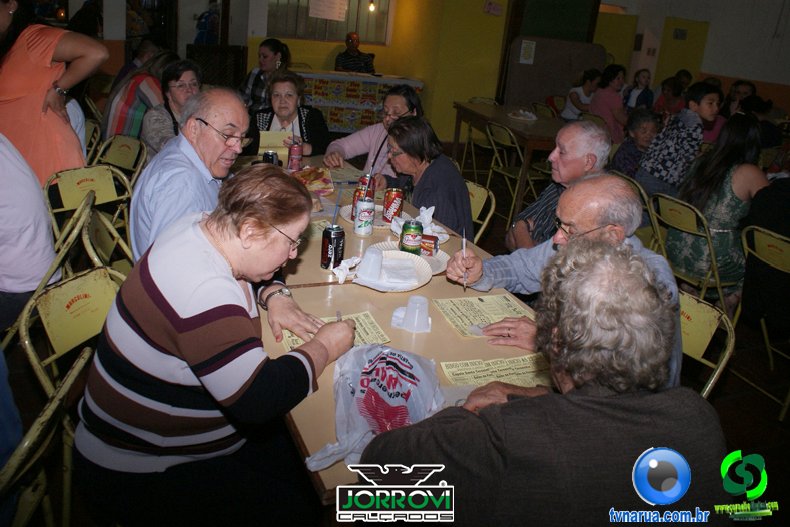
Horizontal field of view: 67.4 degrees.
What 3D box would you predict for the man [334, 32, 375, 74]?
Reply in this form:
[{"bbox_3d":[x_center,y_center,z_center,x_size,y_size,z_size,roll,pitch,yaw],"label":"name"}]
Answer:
[{"bbox_3d":[-0.519,-2.029,7.066,0.500,1.360,0.600,4,22,-3],"label":"man"}]

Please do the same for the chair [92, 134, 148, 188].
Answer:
[{"bbox_3d":[-1.644,-0.272,3.231,0.400,0.790,0.460,18,25,32],"label":"chair"}]

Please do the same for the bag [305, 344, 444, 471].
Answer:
[{"bbox_3d":[-0.019,0.234,1.090,0.230,0.090,0.310,5,21,0],"label":"bag"}]

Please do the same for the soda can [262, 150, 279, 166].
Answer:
[{"bbox_3d":[-0.547,-0.427,2.616,0.066,0.122,0.066,6,21,-2],"label":"soda can"}]

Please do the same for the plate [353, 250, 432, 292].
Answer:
[{"bbox_3d":[-0.002,0.022,1.726,0.235,0.030,0.240,5,27,-3],"label":"plate"}]

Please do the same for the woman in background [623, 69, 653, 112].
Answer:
[{"bbox_3d":[2.403,-1.333,6.163,0.440,1.280,0.600,10,22,14],"label":"woman in background"}]

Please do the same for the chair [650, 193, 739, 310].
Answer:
[{"bbox_3d":[1.531,0.048,3.054,0.460,0.790,0.400,-4,23,-22],"label":"chair"}]

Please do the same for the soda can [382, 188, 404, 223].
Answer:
[{"bbox_3d":[-0.004,-0.213,2.200,0.066,0.122,0.066,7,21,0],"label":"soda can"}]

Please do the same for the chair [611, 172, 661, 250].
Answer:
[{"bbox_3d":[1.446,-0.152,3.558,0.460,0.790,0.400,-5,23,-23],"label":"chair"}]

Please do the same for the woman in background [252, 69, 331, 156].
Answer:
[{"bbox_3d":[-0.563,-0.484,3.407,0.520,1.170,0.650,-1,22,-13],"label":"woman in background"}]

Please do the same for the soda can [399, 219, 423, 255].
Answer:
[{"bbox_3d":[0.057,-0.079,1.885,0.066,0.122,0.066,5,21,0],"label":"soda can"}]

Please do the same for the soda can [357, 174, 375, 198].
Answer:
[{"bbox_3d":[-0.113,-0.293,2.397,0.066,0.122,0.066,6,21,-2],"label":"soda can"}]

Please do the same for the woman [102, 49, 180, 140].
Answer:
[{"bbox_3d":[-1.554,-0.763,3.930,0.640,1.220,0.460,-4,23,-22],"label":"woman"}]

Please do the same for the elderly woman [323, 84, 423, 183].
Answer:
[{"bbox_3d":[-0.133,-0.343,3.137,0.650,1.170,0.520,-8,25,-29],"label":"elderly woman"}]

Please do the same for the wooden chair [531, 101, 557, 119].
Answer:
[{"bbox_3d":[1.906,-1.549,7.348,0.460,0.785,0.410,-5,24,-28],"label":"wooden chair"}]

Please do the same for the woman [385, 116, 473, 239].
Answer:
[{"bbox_3d":[0.024,-0.053,2.504,0.630,1.120,0.500,-5,24,-24],"label":"woman"}]

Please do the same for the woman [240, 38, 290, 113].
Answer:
[{"bbox_3d":[-0.993,-1.004,4.473,0.620,1.290,0.500,-6,24,-26],"label":"woman"}]

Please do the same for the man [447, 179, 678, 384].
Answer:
[{"bbox_3d":[0.438,0.288,1.712,0.680,1.130,0.540,-2,23,-17],"label":"man"}]

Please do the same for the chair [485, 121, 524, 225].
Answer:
[{"bbox_3d":[1.040,-0.701,4.787,0.480,0.800,0.430,-3,23,-18],"label":"chair"}]

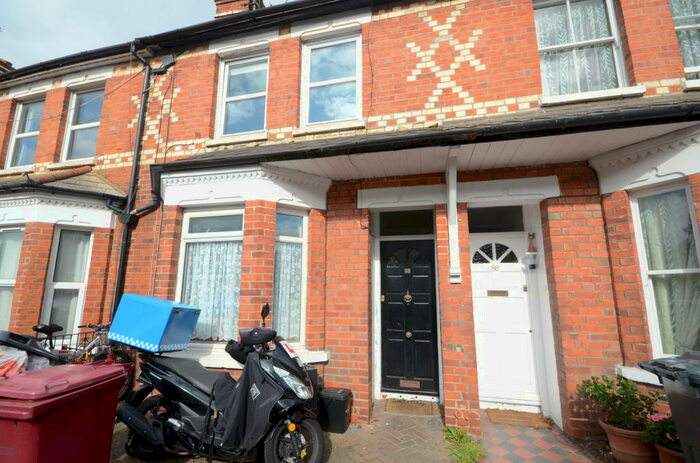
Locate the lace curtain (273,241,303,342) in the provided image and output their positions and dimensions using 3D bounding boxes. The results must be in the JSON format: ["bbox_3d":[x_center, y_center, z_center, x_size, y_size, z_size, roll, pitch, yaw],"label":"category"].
[{"bbox_3d":[-0.767,0.731,3.768,0.400,1.200,0.050,6,-11,-31],"label":"lace curtain"}]

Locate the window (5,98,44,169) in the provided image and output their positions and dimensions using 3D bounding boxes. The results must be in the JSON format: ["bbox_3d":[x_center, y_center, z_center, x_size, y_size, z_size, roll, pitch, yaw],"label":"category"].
[{"bbox_3d":[-6.005,-1.844,5.874,0.920,1.310,0.090,-2,-9,15],"label":"window"}]

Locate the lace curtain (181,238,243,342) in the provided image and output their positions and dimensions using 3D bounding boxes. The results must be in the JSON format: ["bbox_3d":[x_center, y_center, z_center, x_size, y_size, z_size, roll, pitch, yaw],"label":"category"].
[{"bbox_3d":[-1.607,0.657,3.626,0.860,1.150,0.070,-2,-9,15],"label":"lace curtain"}]

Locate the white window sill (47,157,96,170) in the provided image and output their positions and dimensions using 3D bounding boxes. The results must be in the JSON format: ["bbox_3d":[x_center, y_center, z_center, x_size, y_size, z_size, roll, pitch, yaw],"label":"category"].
[{"bbox_3d":[-4.620,-1.114,5.245,1.040,0.120,0.160,-2,-10,15],"label":"white window sill"}]

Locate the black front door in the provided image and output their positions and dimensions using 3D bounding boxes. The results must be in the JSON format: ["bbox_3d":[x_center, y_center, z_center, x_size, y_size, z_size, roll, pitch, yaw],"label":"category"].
[{"bbox_3d":[0.772,1.100,4.110,0.725,1.970,0.060,-2,-10,15],"label":"black front door"}]

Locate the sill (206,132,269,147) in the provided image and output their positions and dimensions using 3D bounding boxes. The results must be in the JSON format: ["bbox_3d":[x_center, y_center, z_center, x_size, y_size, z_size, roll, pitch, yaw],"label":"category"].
[{"bbox_3d":[-1.617,-1.316,4.498,0.980,0.120,0.150,-2,-9,15],"label":"sill"}]

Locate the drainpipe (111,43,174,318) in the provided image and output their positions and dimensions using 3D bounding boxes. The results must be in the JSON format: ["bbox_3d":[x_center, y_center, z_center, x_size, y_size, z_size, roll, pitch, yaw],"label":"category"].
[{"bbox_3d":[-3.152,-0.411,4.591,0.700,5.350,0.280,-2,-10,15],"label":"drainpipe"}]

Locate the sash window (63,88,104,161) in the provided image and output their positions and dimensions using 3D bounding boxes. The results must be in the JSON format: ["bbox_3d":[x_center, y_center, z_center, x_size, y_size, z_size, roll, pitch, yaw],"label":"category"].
[{"bbox_3d":[-4.652,-1.896,5.522,0.942,1.310,0.090,-2,-9,15],"label":"sash window"}]

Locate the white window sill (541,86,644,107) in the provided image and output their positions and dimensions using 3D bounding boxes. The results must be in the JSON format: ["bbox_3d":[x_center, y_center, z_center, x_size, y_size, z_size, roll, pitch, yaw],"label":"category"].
[{"bbox_3d":[2.607,-1.469,3.399,0.955,0.110,0.170,-2,-9,15],"label":"white window sill"}]

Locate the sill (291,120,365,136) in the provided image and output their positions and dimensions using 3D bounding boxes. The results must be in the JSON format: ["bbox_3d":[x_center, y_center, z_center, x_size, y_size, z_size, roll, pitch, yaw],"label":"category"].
[{"bbox_3d":[-0.264,-1.380,4.176,1.015,0.120,0.160,-2,-10,15],"label":"sill"}]

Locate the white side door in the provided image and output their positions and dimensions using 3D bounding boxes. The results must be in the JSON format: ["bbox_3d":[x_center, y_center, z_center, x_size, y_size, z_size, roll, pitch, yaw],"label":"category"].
[{"bbox_3d":[1.851,1.042,3.825,0.730,1.990,0.060,-2,-10,15],"label":"white side door"}]

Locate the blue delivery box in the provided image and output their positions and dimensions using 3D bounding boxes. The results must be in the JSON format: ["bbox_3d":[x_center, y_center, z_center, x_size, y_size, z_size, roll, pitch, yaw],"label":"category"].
[{"bbox_3d":[-1.780,0.844,2.860,0.547,0.376,0.375,8,-15,15],"label":"blue delivery box"}]

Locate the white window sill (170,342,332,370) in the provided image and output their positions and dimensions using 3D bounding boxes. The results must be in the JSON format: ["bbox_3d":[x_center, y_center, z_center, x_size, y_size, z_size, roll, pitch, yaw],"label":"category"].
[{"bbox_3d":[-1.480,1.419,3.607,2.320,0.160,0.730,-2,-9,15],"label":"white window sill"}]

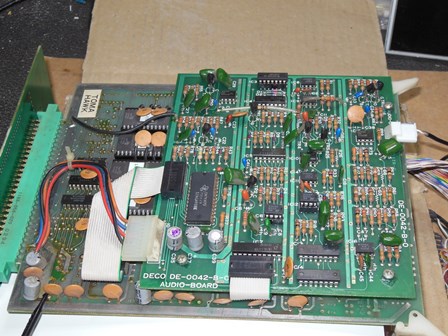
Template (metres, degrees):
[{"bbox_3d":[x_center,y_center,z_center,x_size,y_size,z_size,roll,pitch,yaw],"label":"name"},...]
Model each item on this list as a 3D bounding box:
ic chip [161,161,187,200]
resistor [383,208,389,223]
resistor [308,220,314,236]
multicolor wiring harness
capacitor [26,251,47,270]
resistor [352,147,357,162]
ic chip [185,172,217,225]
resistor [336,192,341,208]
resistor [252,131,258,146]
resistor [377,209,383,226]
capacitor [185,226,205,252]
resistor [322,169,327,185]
[{"bbox_3d":[-0.029,0.007,0.375,0.012,0.007,0.023,1,48,6],"label":"ic chip"},{"bbox_3d":[0.087,0.026,0.348,0.003,0.003,0.007,1,50,6],"label":"resistor"},{"bbox_3d":[0.047,0.032,0.346,0.003,0.003,0.007,1,50,6],"label":"resistor"},{"bbox_3d":[-0.081,0.023,0.376,0.062,0.023,0.067,1,49,6],"label":"multicolor wiring harness"},{"bbox_3d":[-0.104,0.053,0.358,0.008,0.011,0.008,1,52,6],"label":"capacitor"},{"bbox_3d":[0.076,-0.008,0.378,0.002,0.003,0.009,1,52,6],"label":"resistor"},{"bbox_3d":[-0.013,0.017,0.366,0.016,0.004,0.035,1,52,6],"label":"ic chip"},{"bbox_3d":[0.064,0.018,0.360,0.003,0.003,0.008,1,48,6],"label":"resistor"},{"bbox_3d":[0.019,-0.019,0.396,0.003,0.003,0.008,1,52,6],"label":"resistor"},{"bbox_3d":[0.084,0.026,0.350,0.002,0.002,0.007,1,49,6],"label":"resistor"},{"bbox_3d":[-0.016,0.038,0.344,0.008,0.012,0.008,1,48,6],"label":"capacitor"},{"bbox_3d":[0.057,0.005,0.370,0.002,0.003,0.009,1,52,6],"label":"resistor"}]

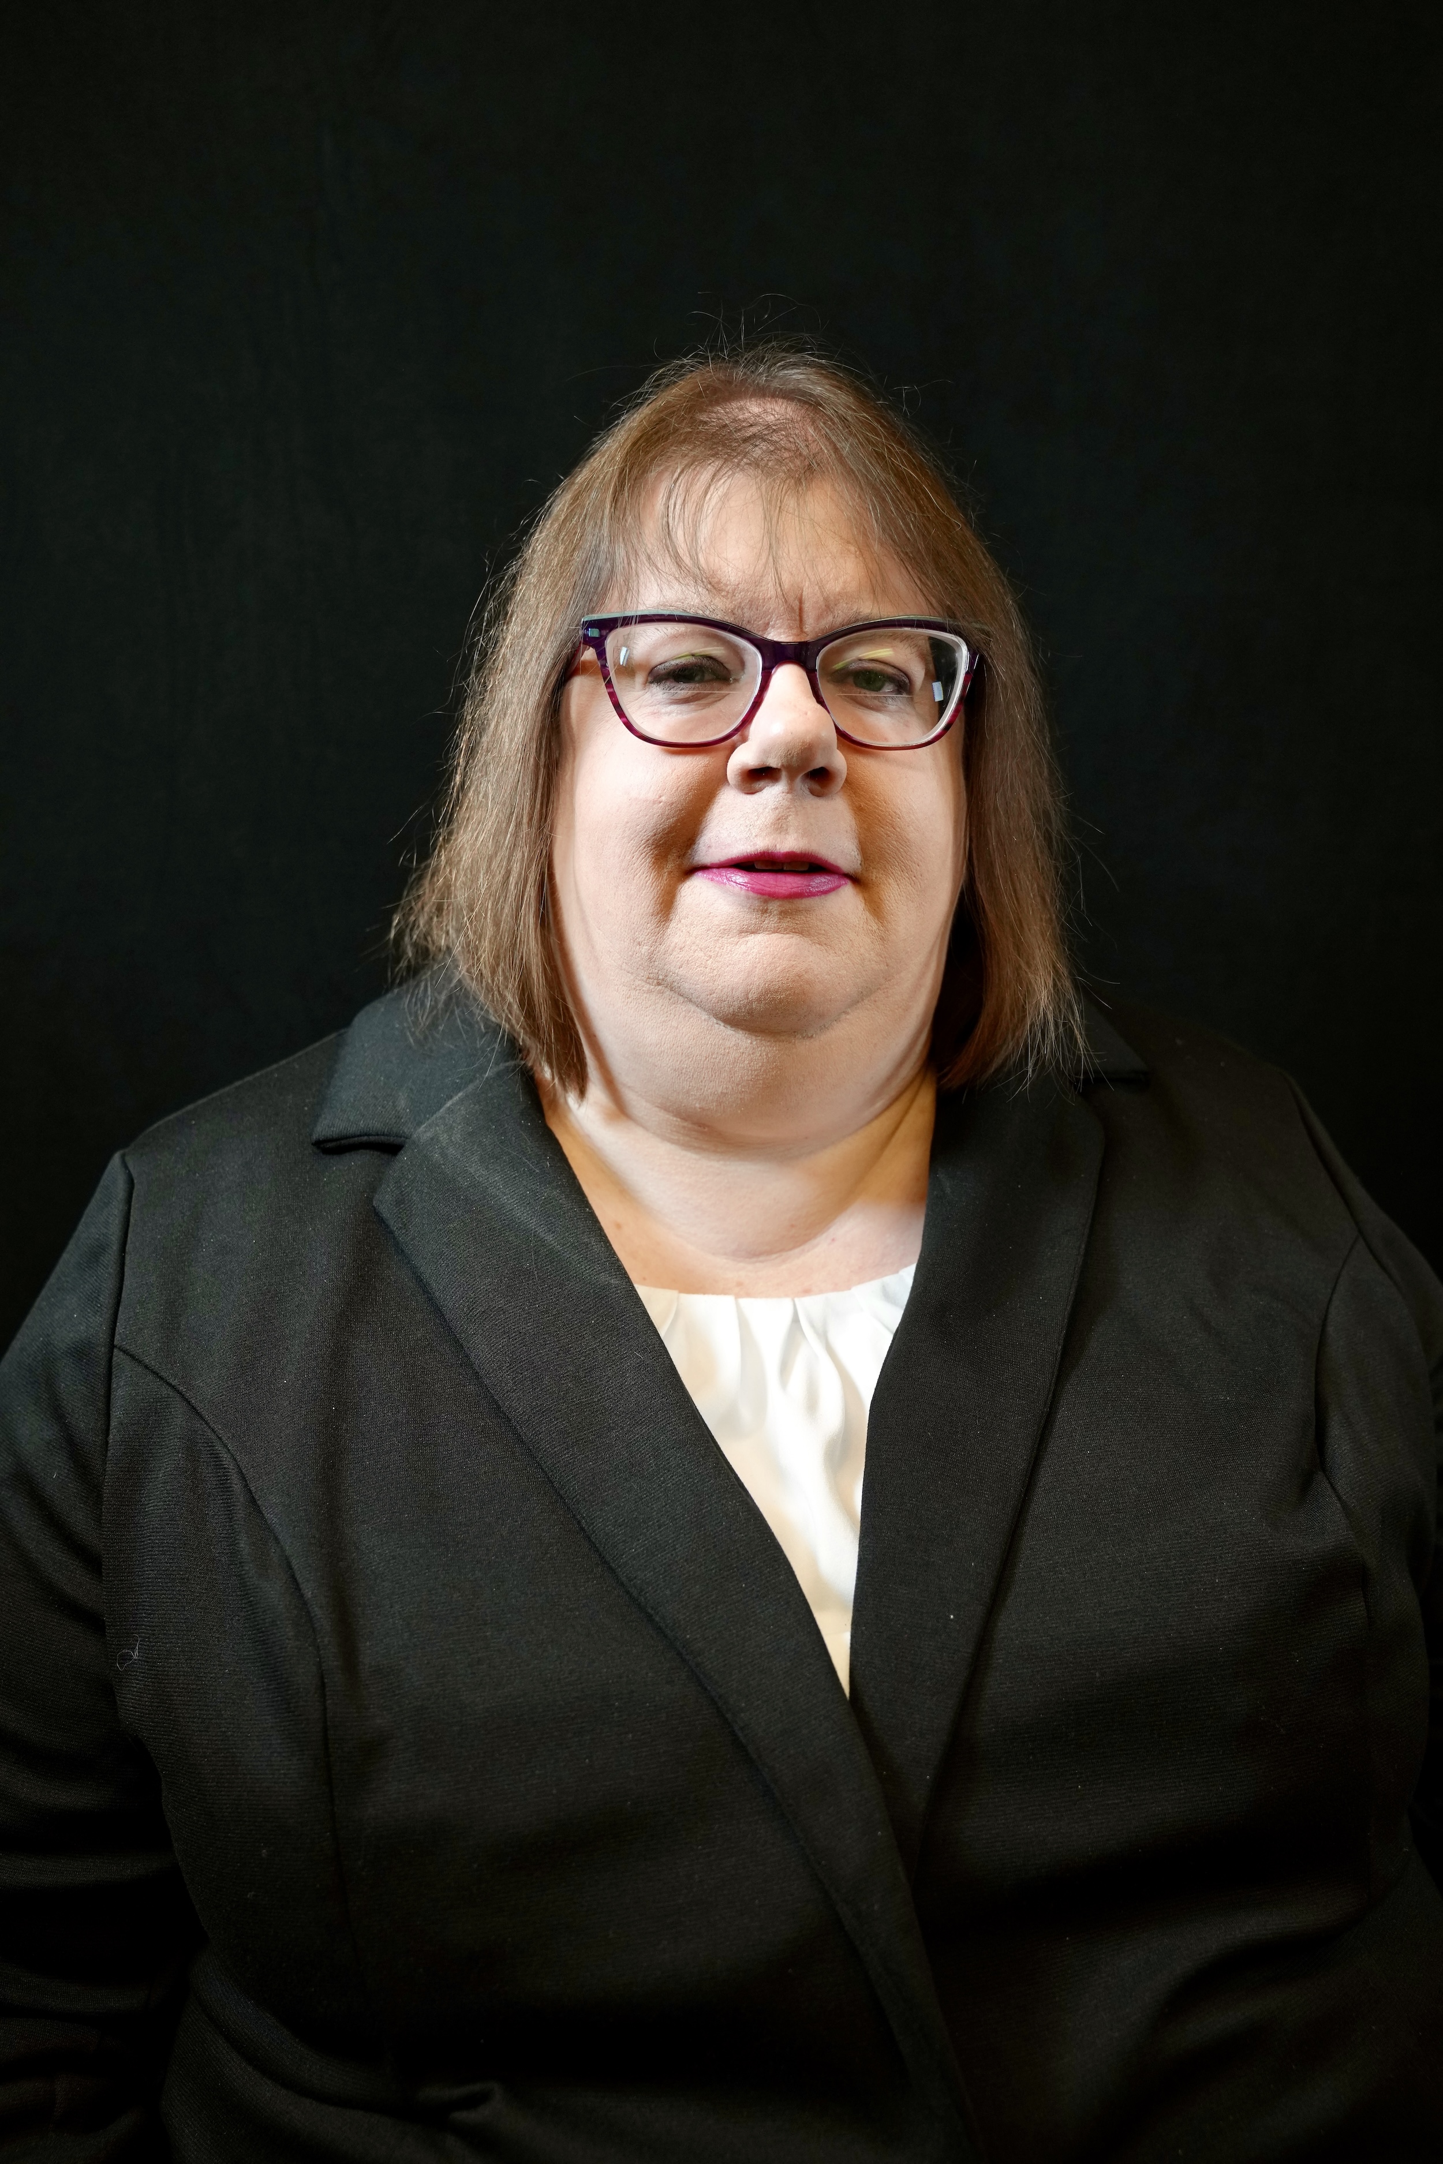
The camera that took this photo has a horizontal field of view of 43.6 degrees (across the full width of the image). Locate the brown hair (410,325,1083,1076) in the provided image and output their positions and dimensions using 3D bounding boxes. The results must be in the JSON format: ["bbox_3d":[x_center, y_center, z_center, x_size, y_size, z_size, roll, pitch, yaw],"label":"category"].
[{"bbox_3d":[0.006,-0.138,0.680,0.250,0.272,0.210,1,-1,-7],"label":"brown hair"}]

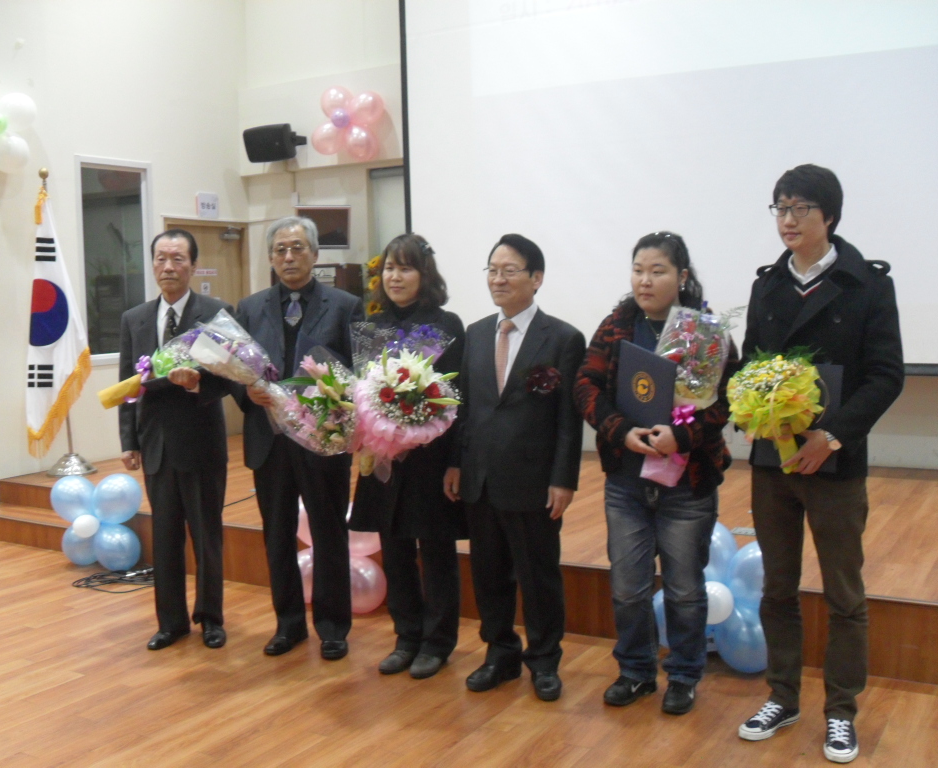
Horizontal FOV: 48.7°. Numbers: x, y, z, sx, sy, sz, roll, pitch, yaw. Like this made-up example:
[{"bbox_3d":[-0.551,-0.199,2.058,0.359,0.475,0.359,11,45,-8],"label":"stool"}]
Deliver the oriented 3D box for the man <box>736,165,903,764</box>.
[{"bbox_3d":[1.073,0.212,3.228,0.560,1.778,0.420,2,5,34],"label":"man"}]

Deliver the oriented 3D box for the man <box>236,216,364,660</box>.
[{"bbox_3d":[-0.691,0.207,4.089,0.540,1.718,0.360,0,5,13],"label":"man"}]

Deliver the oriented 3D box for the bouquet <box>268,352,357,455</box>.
[{"bbox_3d":[-0.601,0.069,3.850,0.360,0.380,0.340,-3,7,-24],"label":"bouquet"}]

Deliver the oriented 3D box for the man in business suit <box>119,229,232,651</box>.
[{"bbox_3d":[-1.198,0.220,4.218,0.490,1.690,0.360,0,5,10],"label":"man in business suit"}]

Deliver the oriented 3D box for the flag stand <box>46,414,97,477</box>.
[{"bbox_3d":[-2.736,0.395,7.120,0.350,0.390,0.350,-1,4,0],"label":"flag stand"}]

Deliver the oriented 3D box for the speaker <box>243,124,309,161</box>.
[{"bbox_3d":[-1.533,-1.886,8.120,0.370,0.240,0.280,2,30,35],"label":"speaker"}]

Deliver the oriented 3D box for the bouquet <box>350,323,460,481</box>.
[{"bbox_3d":[-0.229,0.066,3.670,0.380,0.500,0.310,0,20,14],"label":"bouquet"}]

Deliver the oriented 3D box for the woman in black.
[{"bbox_3d":[-0.236,0.260,3.862,0.460,1.631,0.370,1,5,26],"label":"woman in black"}]

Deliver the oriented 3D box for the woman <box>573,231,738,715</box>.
[{"bbox_3d":[0.633,0.287,3.519,0.550,1.599,0.440,2,5,31],"label":"woman"}]

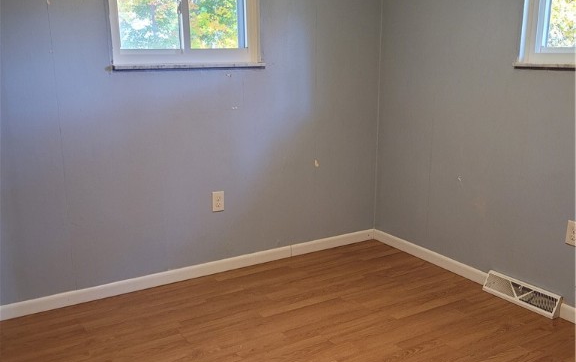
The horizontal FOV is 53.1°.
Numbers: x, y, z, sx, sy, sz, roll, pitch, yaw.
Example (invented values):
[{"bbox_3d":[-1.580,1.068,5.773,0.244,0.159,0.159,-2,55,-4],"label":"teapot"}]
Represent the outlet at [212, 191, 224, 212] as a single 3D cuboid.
[{"bbox_3d":[-0.442,0.129,3.678,0.078,0.124,0.012,-8,15,-30],"label":"outlet"}]

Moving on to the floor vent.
[{"bbox_3d":[1.337,0.646,3.322,0.060,0.113,0.473,-8,15,-30],"label":"floor vent"}]

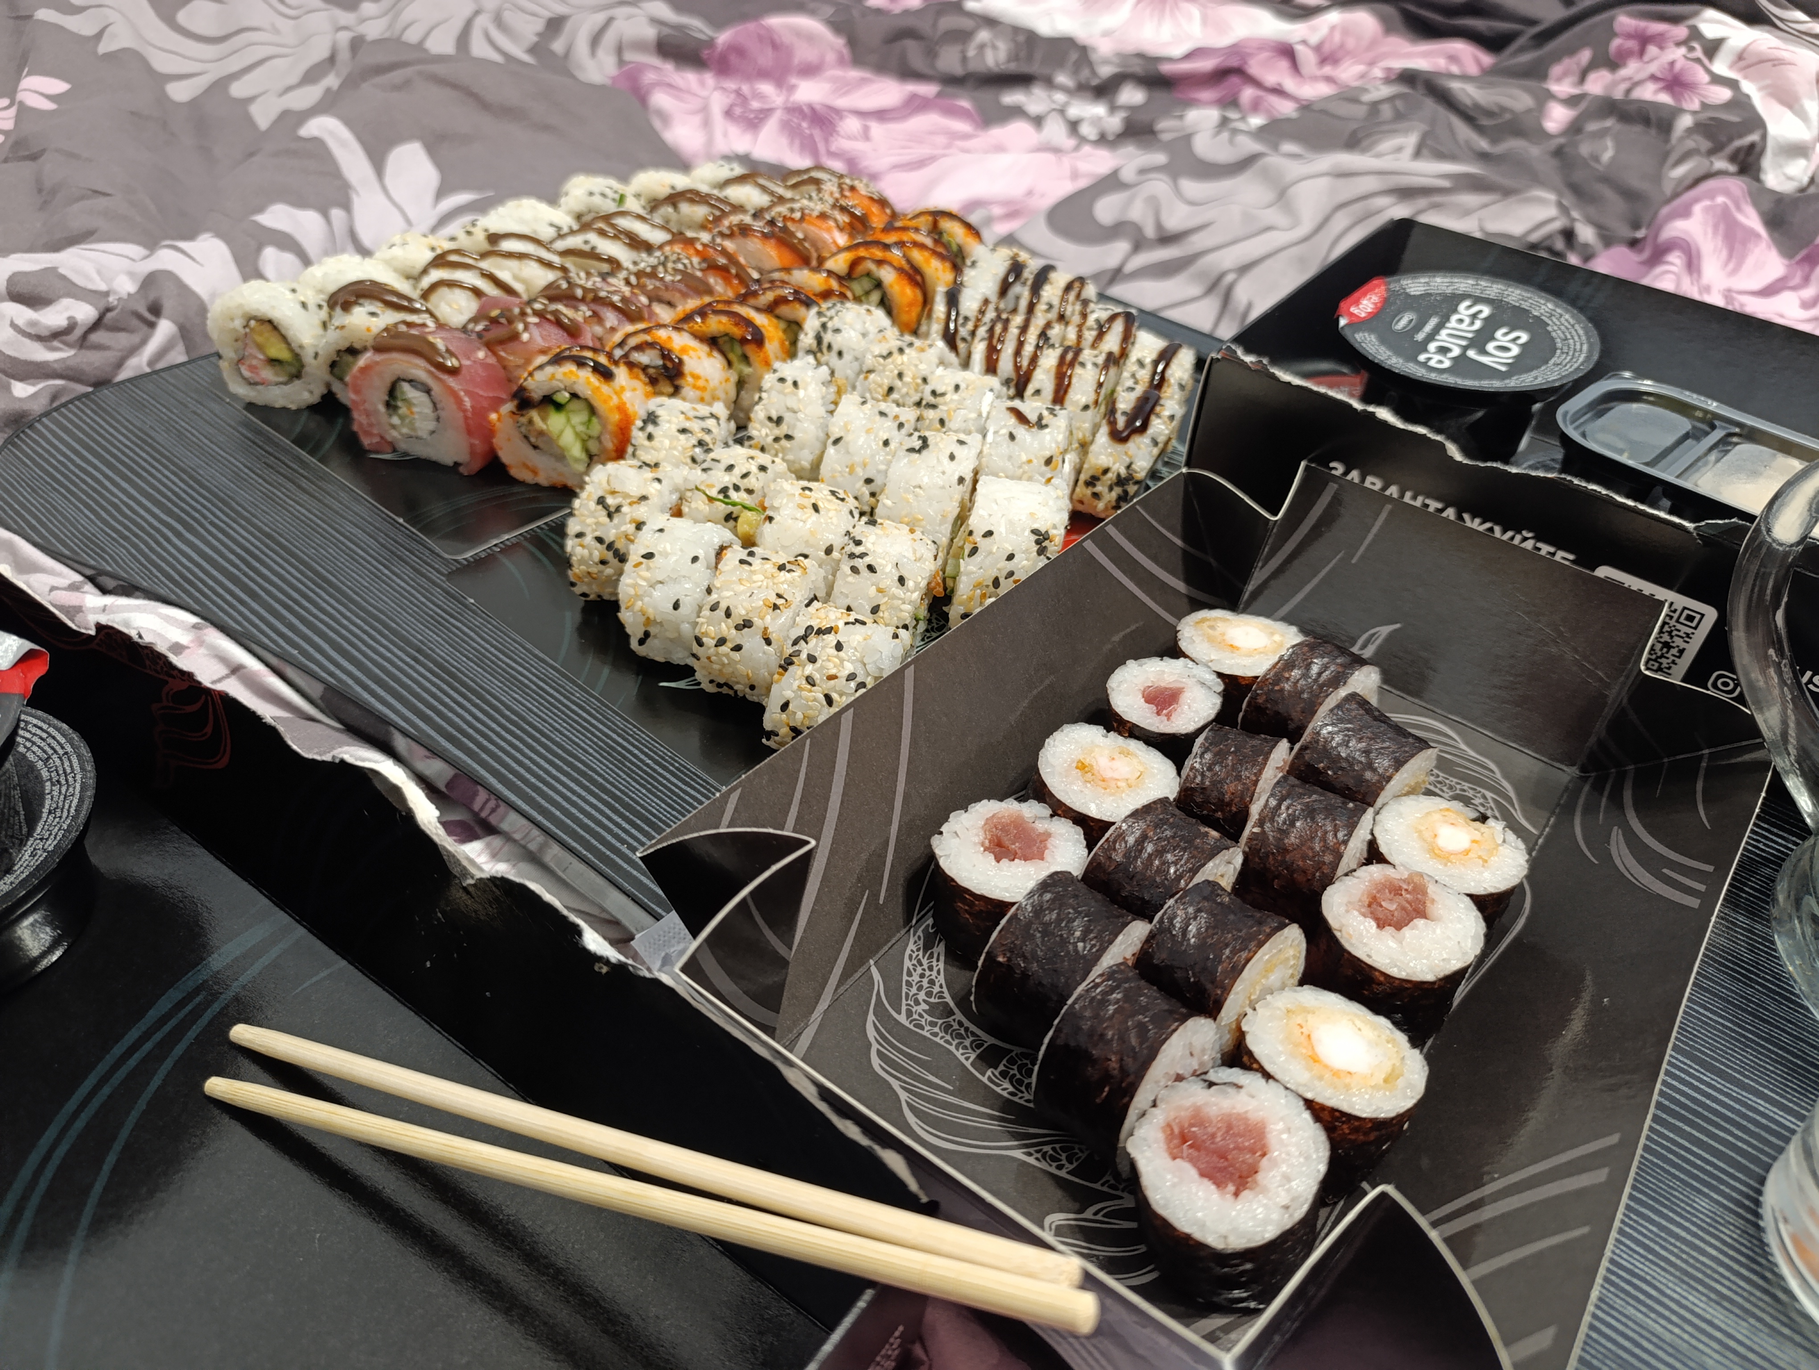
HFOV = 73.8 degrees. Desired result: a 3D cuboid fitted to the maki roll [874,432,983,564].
[{"bbox_3d":[0.006,-0.058,0.384,0.025,0.036,0.041,12,38,10],"label":"maki roll"}]

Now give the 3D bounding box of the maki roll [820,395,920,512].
[{"bbox_3d":[-0.013,-0.078,0.411,0.024,0.034,0.039,11,37,10],"label":"maki roll"}]

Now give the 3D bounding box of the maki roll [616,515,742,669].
[{"bbox_3d":[-0.064,-0.026,0.337,0.023,0.033,0.036,8,37,5],"label":"maki roll"}]

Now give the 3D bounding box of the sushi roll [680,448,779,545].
[{"bbox_3d":[-0.056,-0.055,0.378,0.023,0.031,0.036,7,37,3],"label":"sushi roll"}]

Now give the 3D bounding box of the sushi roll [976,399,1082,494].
[{"bbox_3d":[0.039,-0.071,0.397,0.026,0.037,0.038,10,38,8],"label":"sushi roll"}]

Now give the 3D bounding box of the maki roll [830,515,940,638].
[{"bbox_3d":[-0.007,-0.031,0.353,0.024,0.029,0.035,12,38,10],"label":"maki roll"}]

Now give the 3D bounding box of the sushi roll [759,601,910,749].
[{"bbox_3d":[-0.018,0.000,0.303,0.028,0.034,0.036,12,39,9],"label":"sushi roll"}]

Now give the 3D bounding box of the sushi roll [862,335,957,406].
[{"bbox_3d":[0.000,-0.103,0.434,0.027,0.038,0.038,8,38,5],"label":"sushi roll"}]

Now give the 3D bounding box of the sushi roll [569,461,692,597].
[{"bbox_3d":[-0.081,-0.045,0.355,0.025,0.035,0.036,10,38,8],"label":"sushi roll"}]

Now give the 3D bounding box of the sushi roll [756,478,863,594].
[{"bbox_3d":[-0.029,-0.038,0.349,0.023,0.037,0.037,9,38,6],"label":"sushi roll"}]

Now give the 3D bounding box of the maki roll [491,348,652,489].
[{"bbox_3d":[-0.112,-0.088,0.402,0.045,0.041,0.026,9,38,6],"label":"maki roll"}]

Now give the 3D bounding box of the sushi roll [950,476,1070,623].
[{"bbox_3d":[0.030,-0.038,0.358,0.025,0.038,0.044,12,38,10],"label":"sushi roll"}]

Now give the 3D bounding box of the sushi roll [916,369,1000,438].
[{"bbox_3d":[0.018,-0.093,0.432,0.024,0.035,0.039,9,37,7],"label":"sushi roll"}]

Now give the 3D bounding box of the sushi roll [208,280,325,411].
[{"bbox_3d":[-0.228,-0.122,0.435,0.038,0.040,0.023,13,39,11],"label":"sushi roll"}]

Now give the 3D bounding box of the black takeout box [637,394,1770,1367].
[{"bbox_3d":[0.082,0.030,0.271,0.164,0.042,0.253,27,43,28],"label":"black takeout box"}]

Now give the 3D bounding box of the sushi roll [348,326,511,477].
[{"bbox_3d":[-0.161,-0.096,0.406,0.046,0.042,0.028,16,40,15],"label":"sushi roll"}]

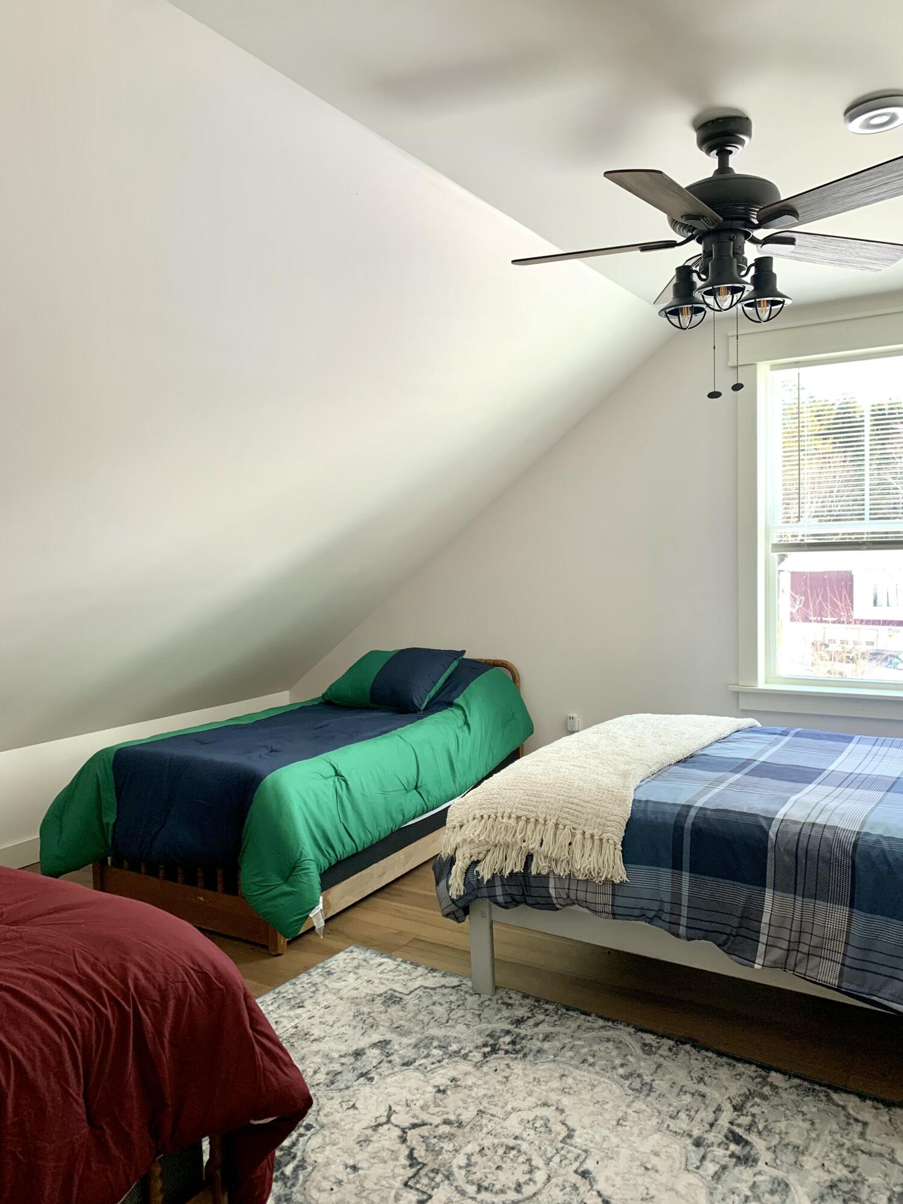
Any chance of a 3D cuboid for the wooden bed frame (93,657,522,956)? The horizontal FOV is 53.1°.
[{"bbox_3d":[-0.575,0.788,4.338,1.022,0.847,1.949,1,4,30],"label":"wooden bed frame"}]

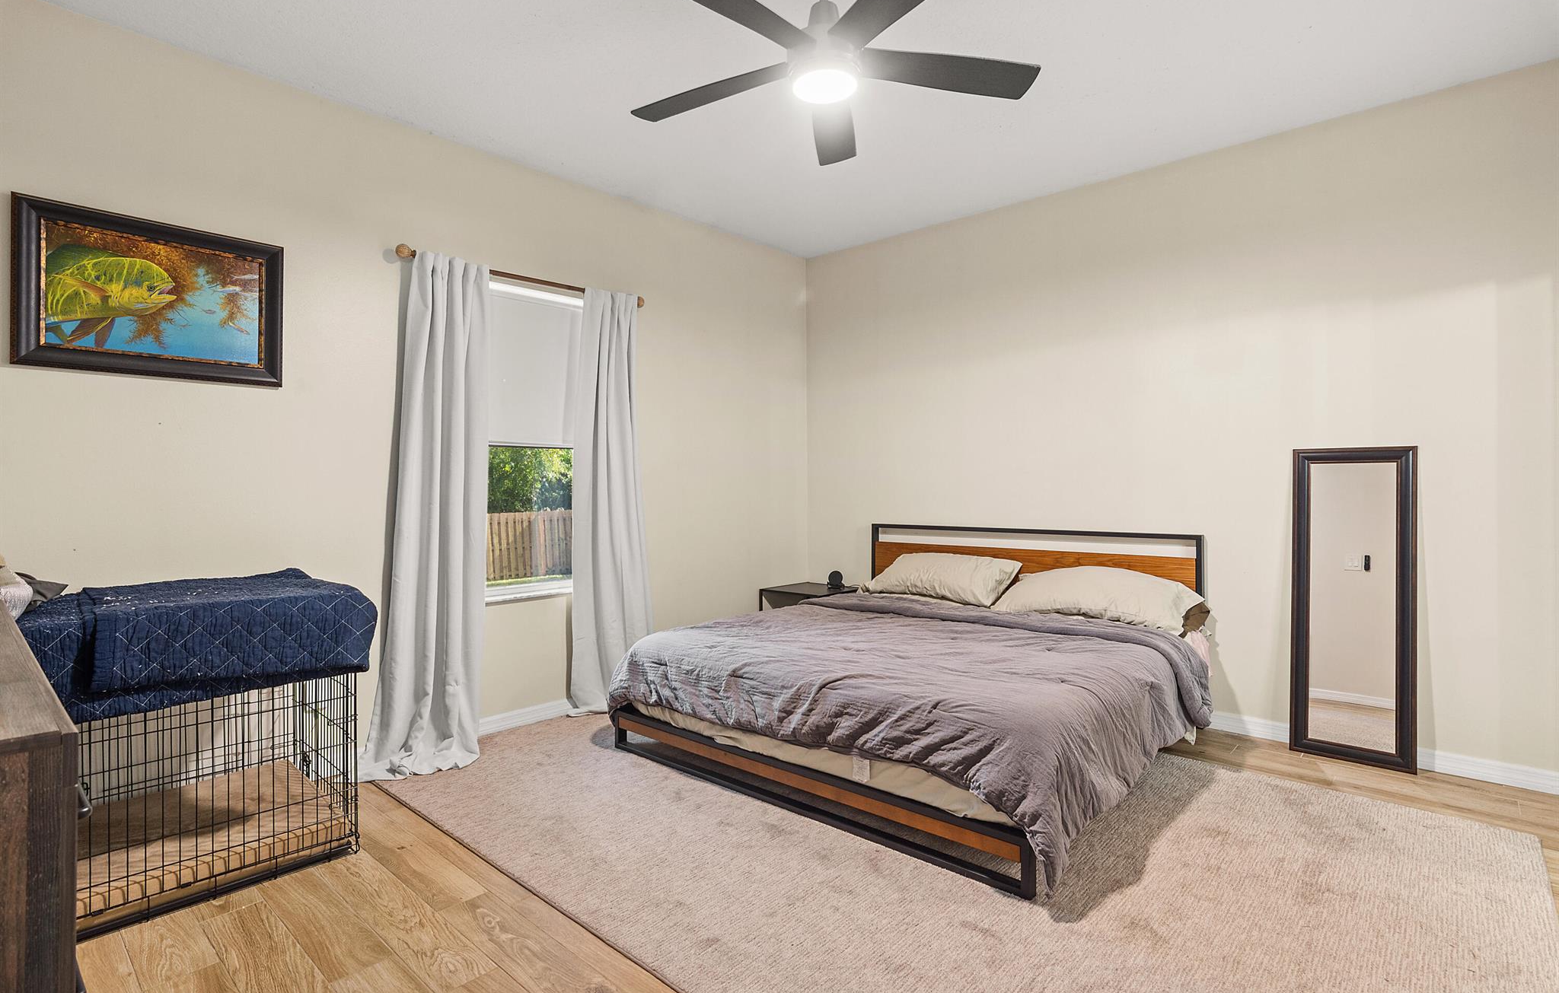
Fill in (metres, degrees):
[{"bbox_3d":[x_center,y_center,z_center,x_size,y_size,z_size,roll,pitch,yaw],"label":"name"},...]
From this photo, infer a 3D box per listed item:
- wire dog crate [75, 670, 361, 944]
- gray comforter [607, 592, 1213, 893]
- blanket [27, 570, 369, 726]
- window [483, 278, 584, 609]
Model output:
[{"bbox_3d":[-2.051,0.779,2.159,0.740,0.800,1.120,1,2,44],"label":"wire dog crate"},{"bbox_3d":[0.572,0.878,3.290,2.120,0.500,1.800,1,1,40],"label":"gray comforter"},{"bbox_3d":[-2.030,0.449,2.188,0.800,0.300,1.140,1,2,44],"label":"blanket"},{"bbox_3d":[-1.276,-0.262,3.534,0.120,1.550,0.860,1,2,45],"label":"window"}]

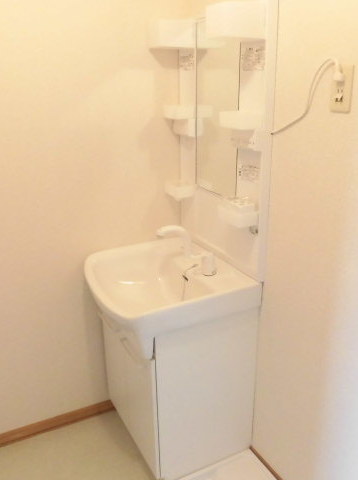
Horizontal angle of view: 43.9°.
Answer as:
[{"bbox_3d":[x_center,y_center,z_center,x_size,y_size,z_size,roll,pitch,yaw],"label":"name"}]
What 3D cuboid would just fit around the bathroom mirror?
[{"bbox_3d":[0.146,-0.501,1.705,0.014,0.640,0.307,-10,21,-25],"label":"bathroom mirror"}]

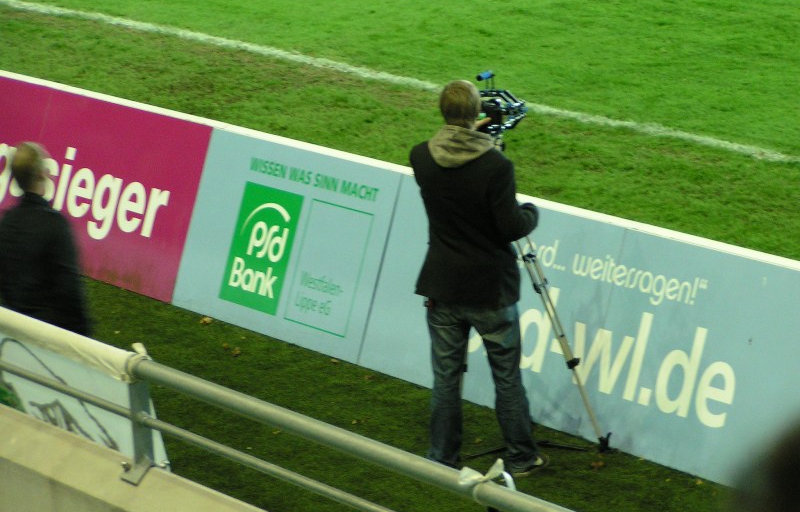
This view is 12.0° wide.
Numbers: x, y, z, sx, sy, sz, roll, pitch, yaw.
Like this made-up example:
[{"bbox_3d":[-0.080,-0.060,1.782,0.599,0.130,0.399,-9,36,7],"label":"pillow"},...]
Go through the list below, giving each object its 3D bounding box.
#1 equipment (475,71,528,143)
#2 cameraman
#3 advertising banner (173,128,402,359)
[{"bbox_3d":[0.439,-0.694,17.604,0.280,0.340,0.270,7,16,39],"label":"equipment"},{"bbox_3d":[0.353,0.095,17.482,0.560,1.820,0.480,5,15,34],"label":"cameraman"},{"bbox_3d":[-0.606,-0.068,20.521,0.060,1.013,1.978,12,2,-34],"label":"advertising banner"}]

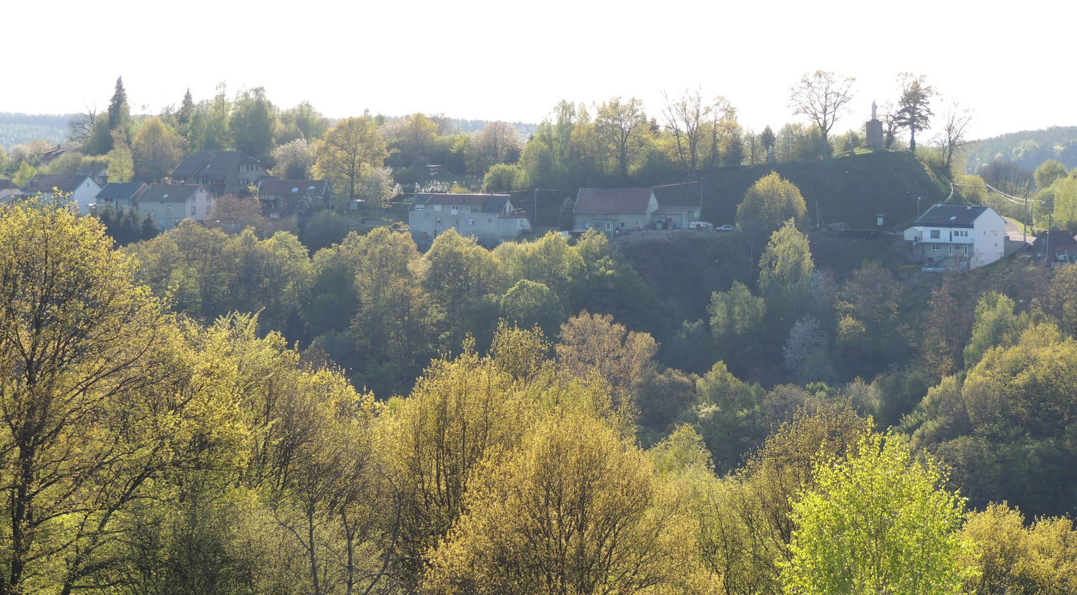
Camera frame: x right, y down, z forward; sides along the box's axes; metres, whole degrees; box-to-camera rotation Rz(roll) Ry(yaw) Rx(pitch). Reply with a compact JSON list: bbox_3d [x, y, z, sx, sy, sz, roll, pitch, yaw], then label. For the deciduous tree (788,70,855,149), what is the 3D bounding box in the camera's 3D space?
[{"bbox_3d":[66.030,-43.620,725.700,15.800,18.900,15.800,0,3,5],"label":"deciduous tree"}]

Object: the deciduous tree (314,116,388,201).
[{"bbox_3d":[-42.990,-31.900,712.990,16.600,19.400,16.600,0,3,-3],"label":"deciduous tree"}]

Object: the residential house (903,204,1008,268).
[{"bbox_3d":[84.010,-12.350,629.300,10.500,12.400,17.500,-3,4,-40],"label":"residential house"}]

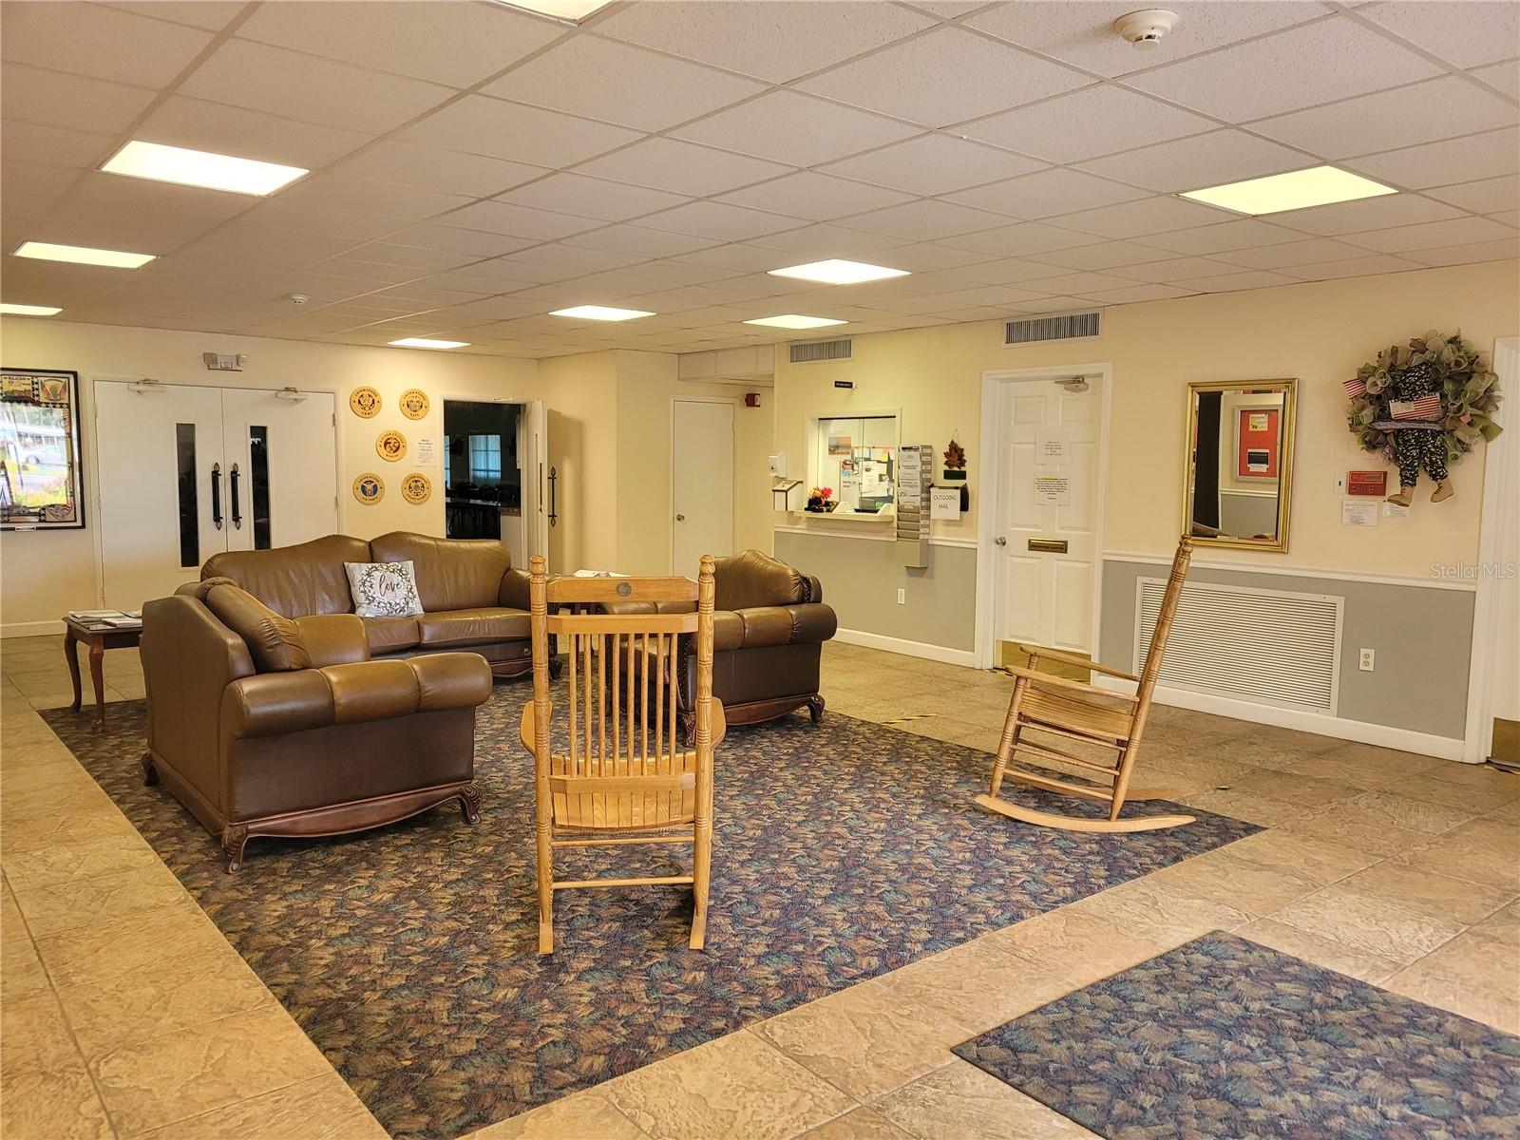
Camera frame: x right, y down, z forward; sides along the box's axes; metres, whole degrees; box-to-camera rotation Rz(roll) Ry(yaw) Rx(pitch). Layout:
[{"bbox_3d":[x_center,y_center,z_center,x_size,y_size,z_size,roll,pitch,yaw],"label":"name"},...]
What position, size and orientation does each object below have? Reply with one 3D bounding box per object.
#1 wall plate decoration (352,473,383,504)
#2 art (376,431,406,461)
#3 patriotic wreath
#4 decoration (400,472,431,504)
[{"bbox_3d":[-3.589,-0.742,10.487,0.296,0.296,0.030,-3,7,-38],"label":"wall plate decoration"},{"bbox_3d":[-3.429,-1.149,10.632,0.293,0.293,0.025,-4,7,-40],"label":"art"},{"bbox_3d":[3.307,-0.852,5.747,0.180,0.663,0.754,-3,7,-38],"label":"patriotic wreath"},{"bbox_3d":[-3.253,-0.765,10.821,0.293,0.293,0.025,-4,7,-40],"label":"decoration"}]

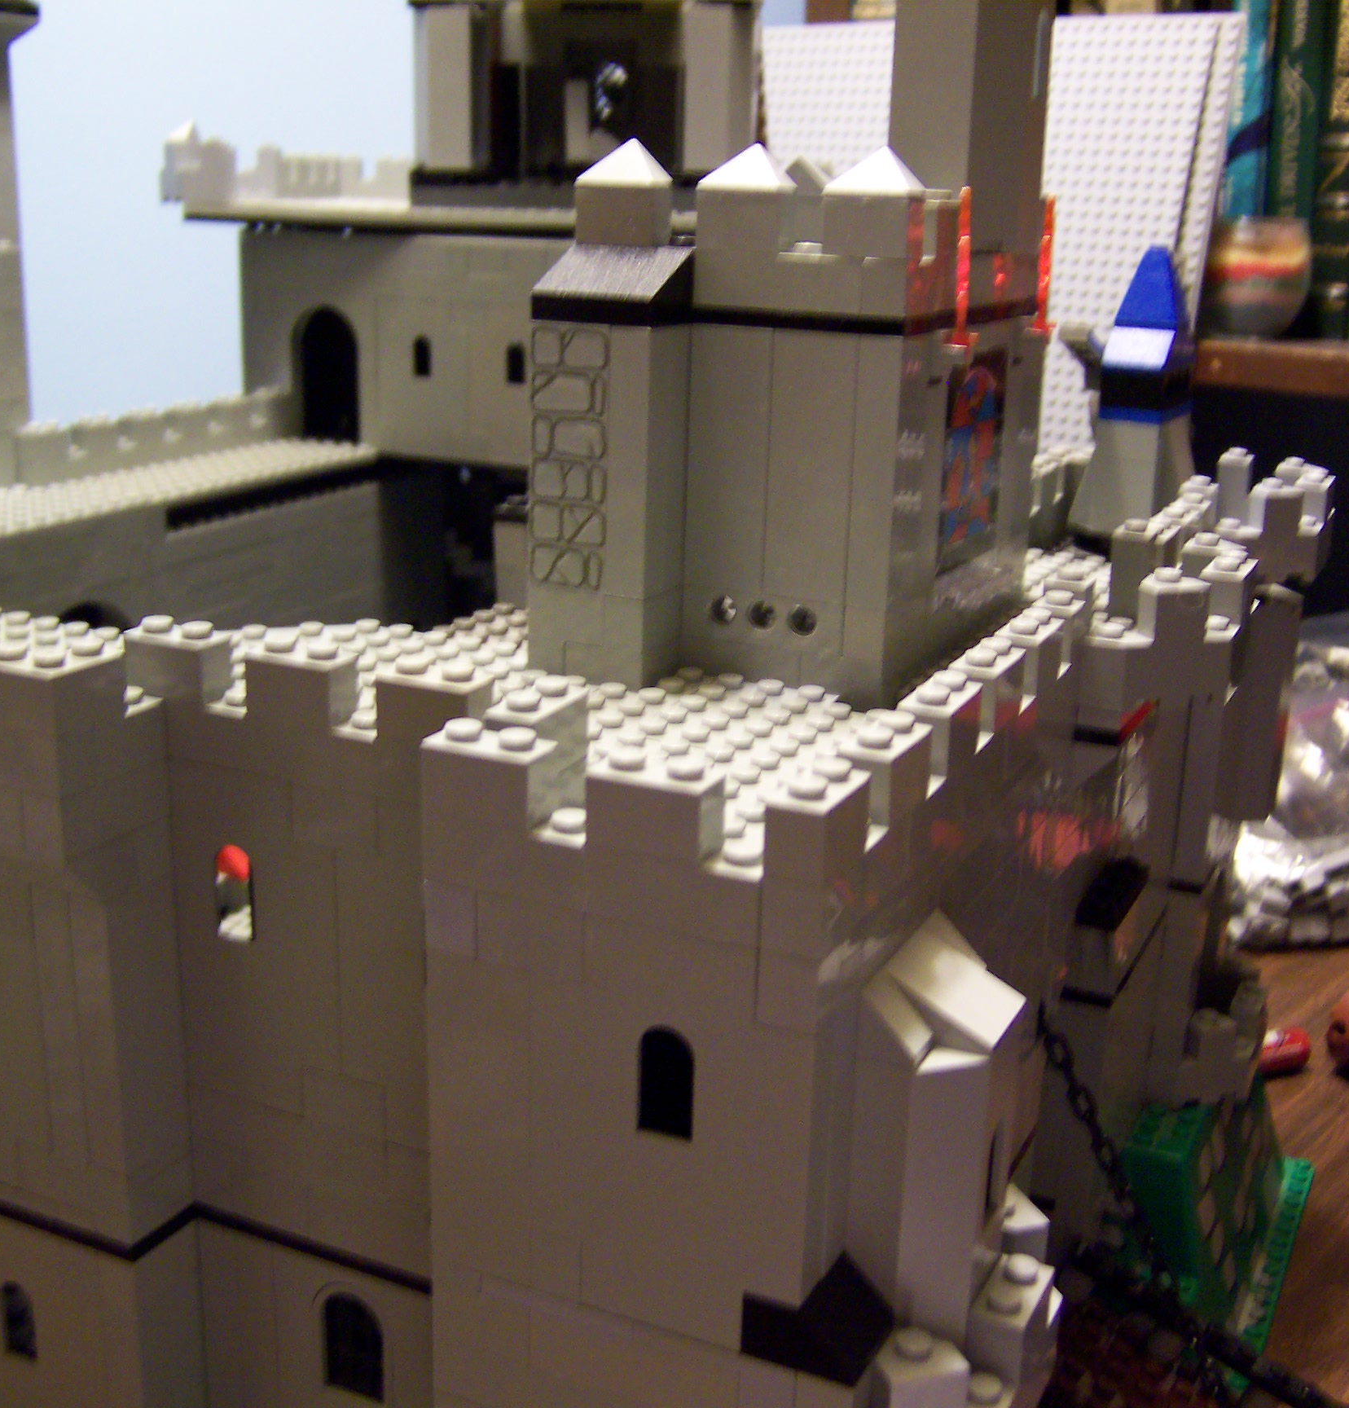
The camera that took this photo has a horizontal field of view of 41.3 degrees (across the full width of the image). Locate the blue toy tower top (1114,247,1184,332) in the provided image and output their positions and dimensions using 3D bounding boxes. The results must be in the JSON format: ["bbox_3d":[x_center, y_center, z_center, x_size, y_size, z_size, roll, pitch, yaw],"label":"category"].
[{"bbox_3d":[0.120,-0.104,0.447,0.016,0.019,0.016,9,17,25],"label":"blue toy tower top"}]

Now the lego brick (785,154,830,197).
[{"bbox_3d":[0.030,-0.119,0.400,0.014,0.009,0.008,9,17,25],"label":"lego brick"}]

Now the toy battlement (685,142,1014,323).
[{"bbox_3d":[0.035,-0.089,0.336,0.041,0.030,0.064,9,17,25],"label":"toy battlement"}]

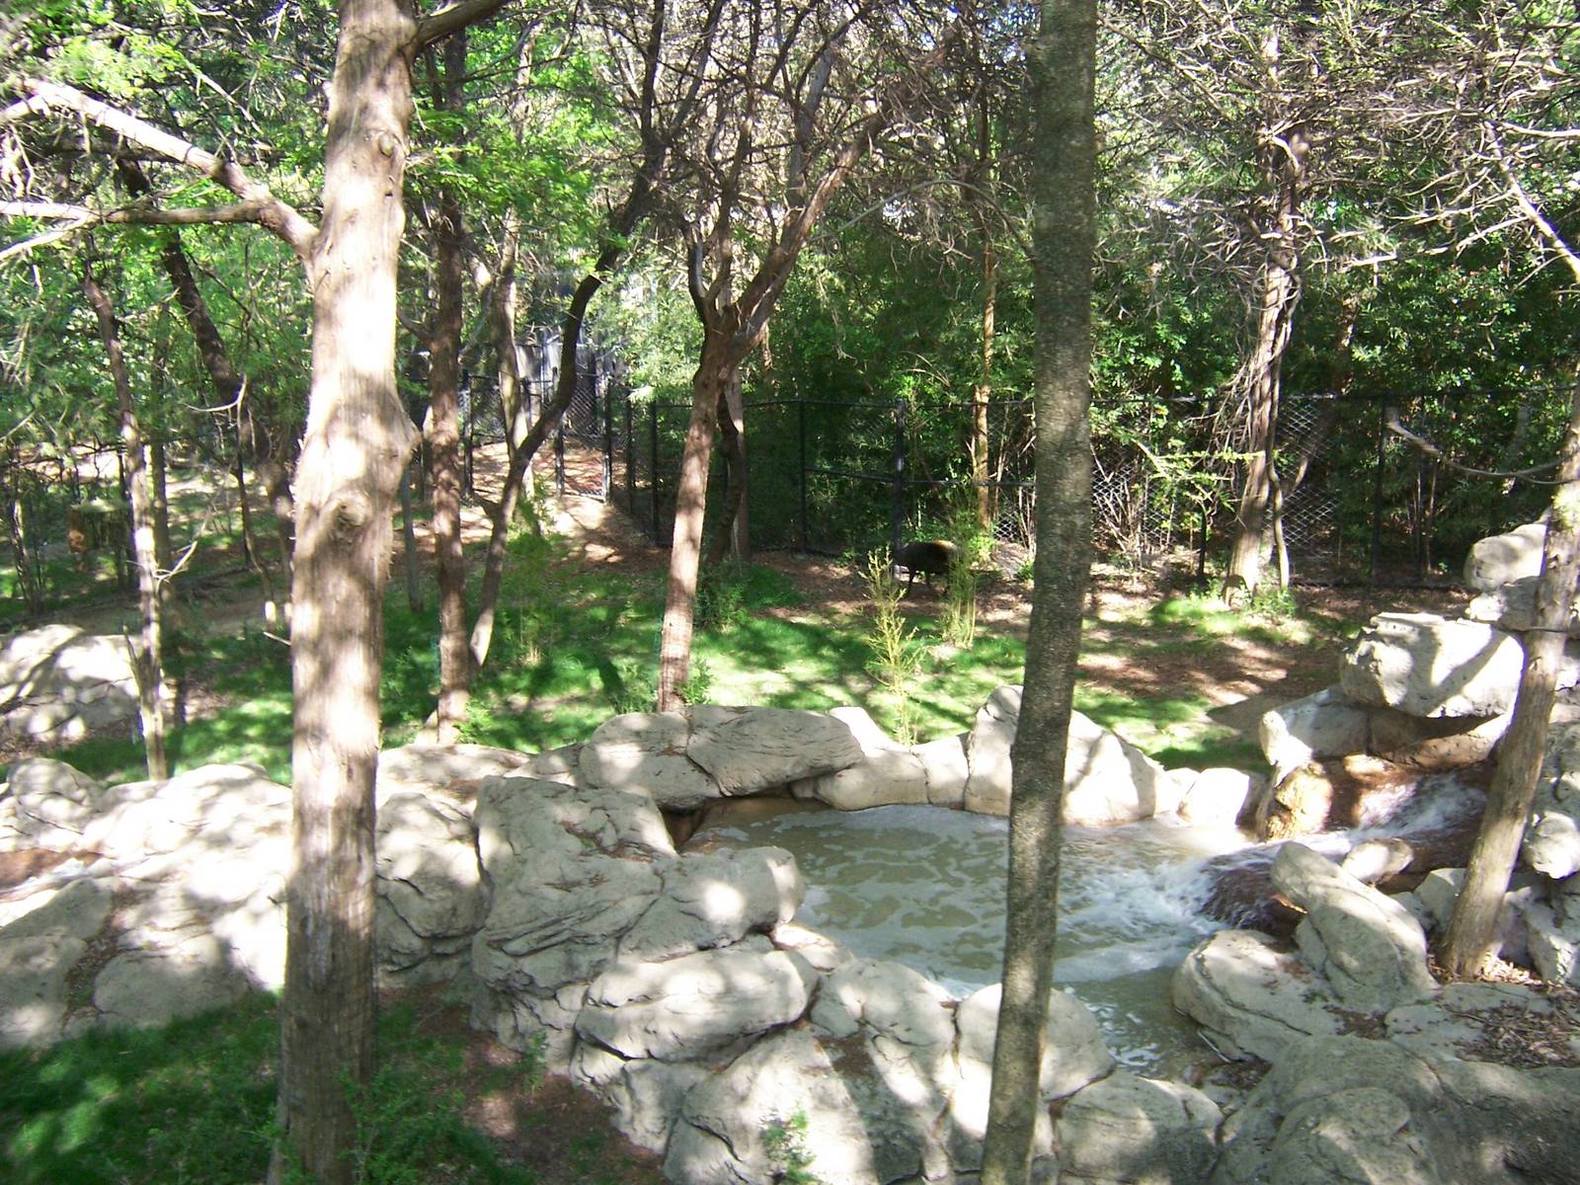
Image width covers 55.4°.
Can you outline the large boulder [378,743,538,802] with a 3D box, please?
[{"bbox_3d":[-2.230,1.201,10.100,1.100,0.360,0.850,-2,10,-13],"label":"large boulder"}]

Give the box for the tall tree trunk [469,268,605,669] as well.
[{"bbox_3d":[-1.956,-0.936,11.669,0.926,3.103,0.473,0,8,0],"label":"tall tree trunk"}]

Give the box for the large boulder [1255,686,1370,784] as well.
[{"bbox_3d":[3.215,0.882,9.240,0.598,0.504,0.683,0,8,0],"label":"large boulder"}]

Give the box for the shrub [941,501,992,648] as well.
[{"bbox_3d":[1.844,-0.201,15.700,0.550,1.550,0.500,1,10,7],"label":"shrub"}]

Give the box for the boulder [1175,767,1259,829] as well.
[{"bbox_3d":[3.066,1.467,10.800,0.600,0.400,0.450,3,10,16],"label":"boulder"}]

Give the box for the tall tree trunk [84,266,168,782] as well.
[{"bbox_3d":[-3.682,-0.341,8.359,0.410,2.882,0.315,0,8,0],"label":"tall tree trunk"}]

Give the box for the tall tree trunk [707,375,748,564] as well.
[{"bbox_3d":[-0.858,-1.688,20.600,0.520,2.750,0.420,0,10,-2],"label":"tall tree trunk"}]

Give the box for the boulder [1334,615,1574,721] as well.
[{"bbox_3d":[4.247,0.487,9.660,1.312,0.578,0.945,0,8,0],"label":"boulder"}]

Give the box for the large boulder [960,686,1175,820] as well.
[{"bbox_3d":[1.752,1.036,9.397,1.208,0.756,0.788,0,8,0],"label":"large boulder"}]

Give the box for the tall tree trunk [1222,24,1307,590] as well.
[{"bbox_3d":[4.803,-2.727,15.201,0.724,5.627,0.630,0,8,0],"label":"tall tree trunk"}]

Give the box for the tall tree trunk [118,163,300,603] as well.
[{"bbox_3d":[-5.403,-1.863,14.043,1.418,4.254,0.630,0,8,0],"label":"tall tree trunk"}]

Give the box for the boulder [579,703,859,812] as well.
[{"bbox_3d":[-0.427,1.061,9.555,1.680,0.525,0.840,0,8,0],"label":"boulder"}]

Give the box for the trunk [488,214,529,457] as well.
[{"bbox_3d":[-3.926,-3.014,21.012,0.500,4.414,0.367,0,8,0],"label":"trunk"}]

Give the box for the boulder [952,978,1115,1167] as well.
[{"bbox_3d":[1.079,2.144,6.750,0.740,0.660,0.620,2,10,10],"label":"boulder"}]

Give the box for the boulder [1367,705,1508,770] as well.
[{"bbox_3d":[4.806,1.065,11.200,1.100,0.500,0.750,4,10,24],"label":"boulder"}]

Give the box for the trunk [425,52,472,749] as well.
[{"bbox_3d":[-2.085,-1.182,9.200,0.252,4.303,0.252,0,8,0],"label":"trunk"}]

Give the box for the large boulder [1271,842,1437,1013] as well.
[{"bbox_3d":[2.455,1.466,6.562,0.546,0.504,0.735,-2,9,-15],"label":"large boulder"}]

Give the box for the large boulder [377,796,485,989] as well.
[{"bbox_3d":[-1.970,1.584,8.200,0.650,0.920,0.650,-2,10,-14],"label":"large boulder"}]

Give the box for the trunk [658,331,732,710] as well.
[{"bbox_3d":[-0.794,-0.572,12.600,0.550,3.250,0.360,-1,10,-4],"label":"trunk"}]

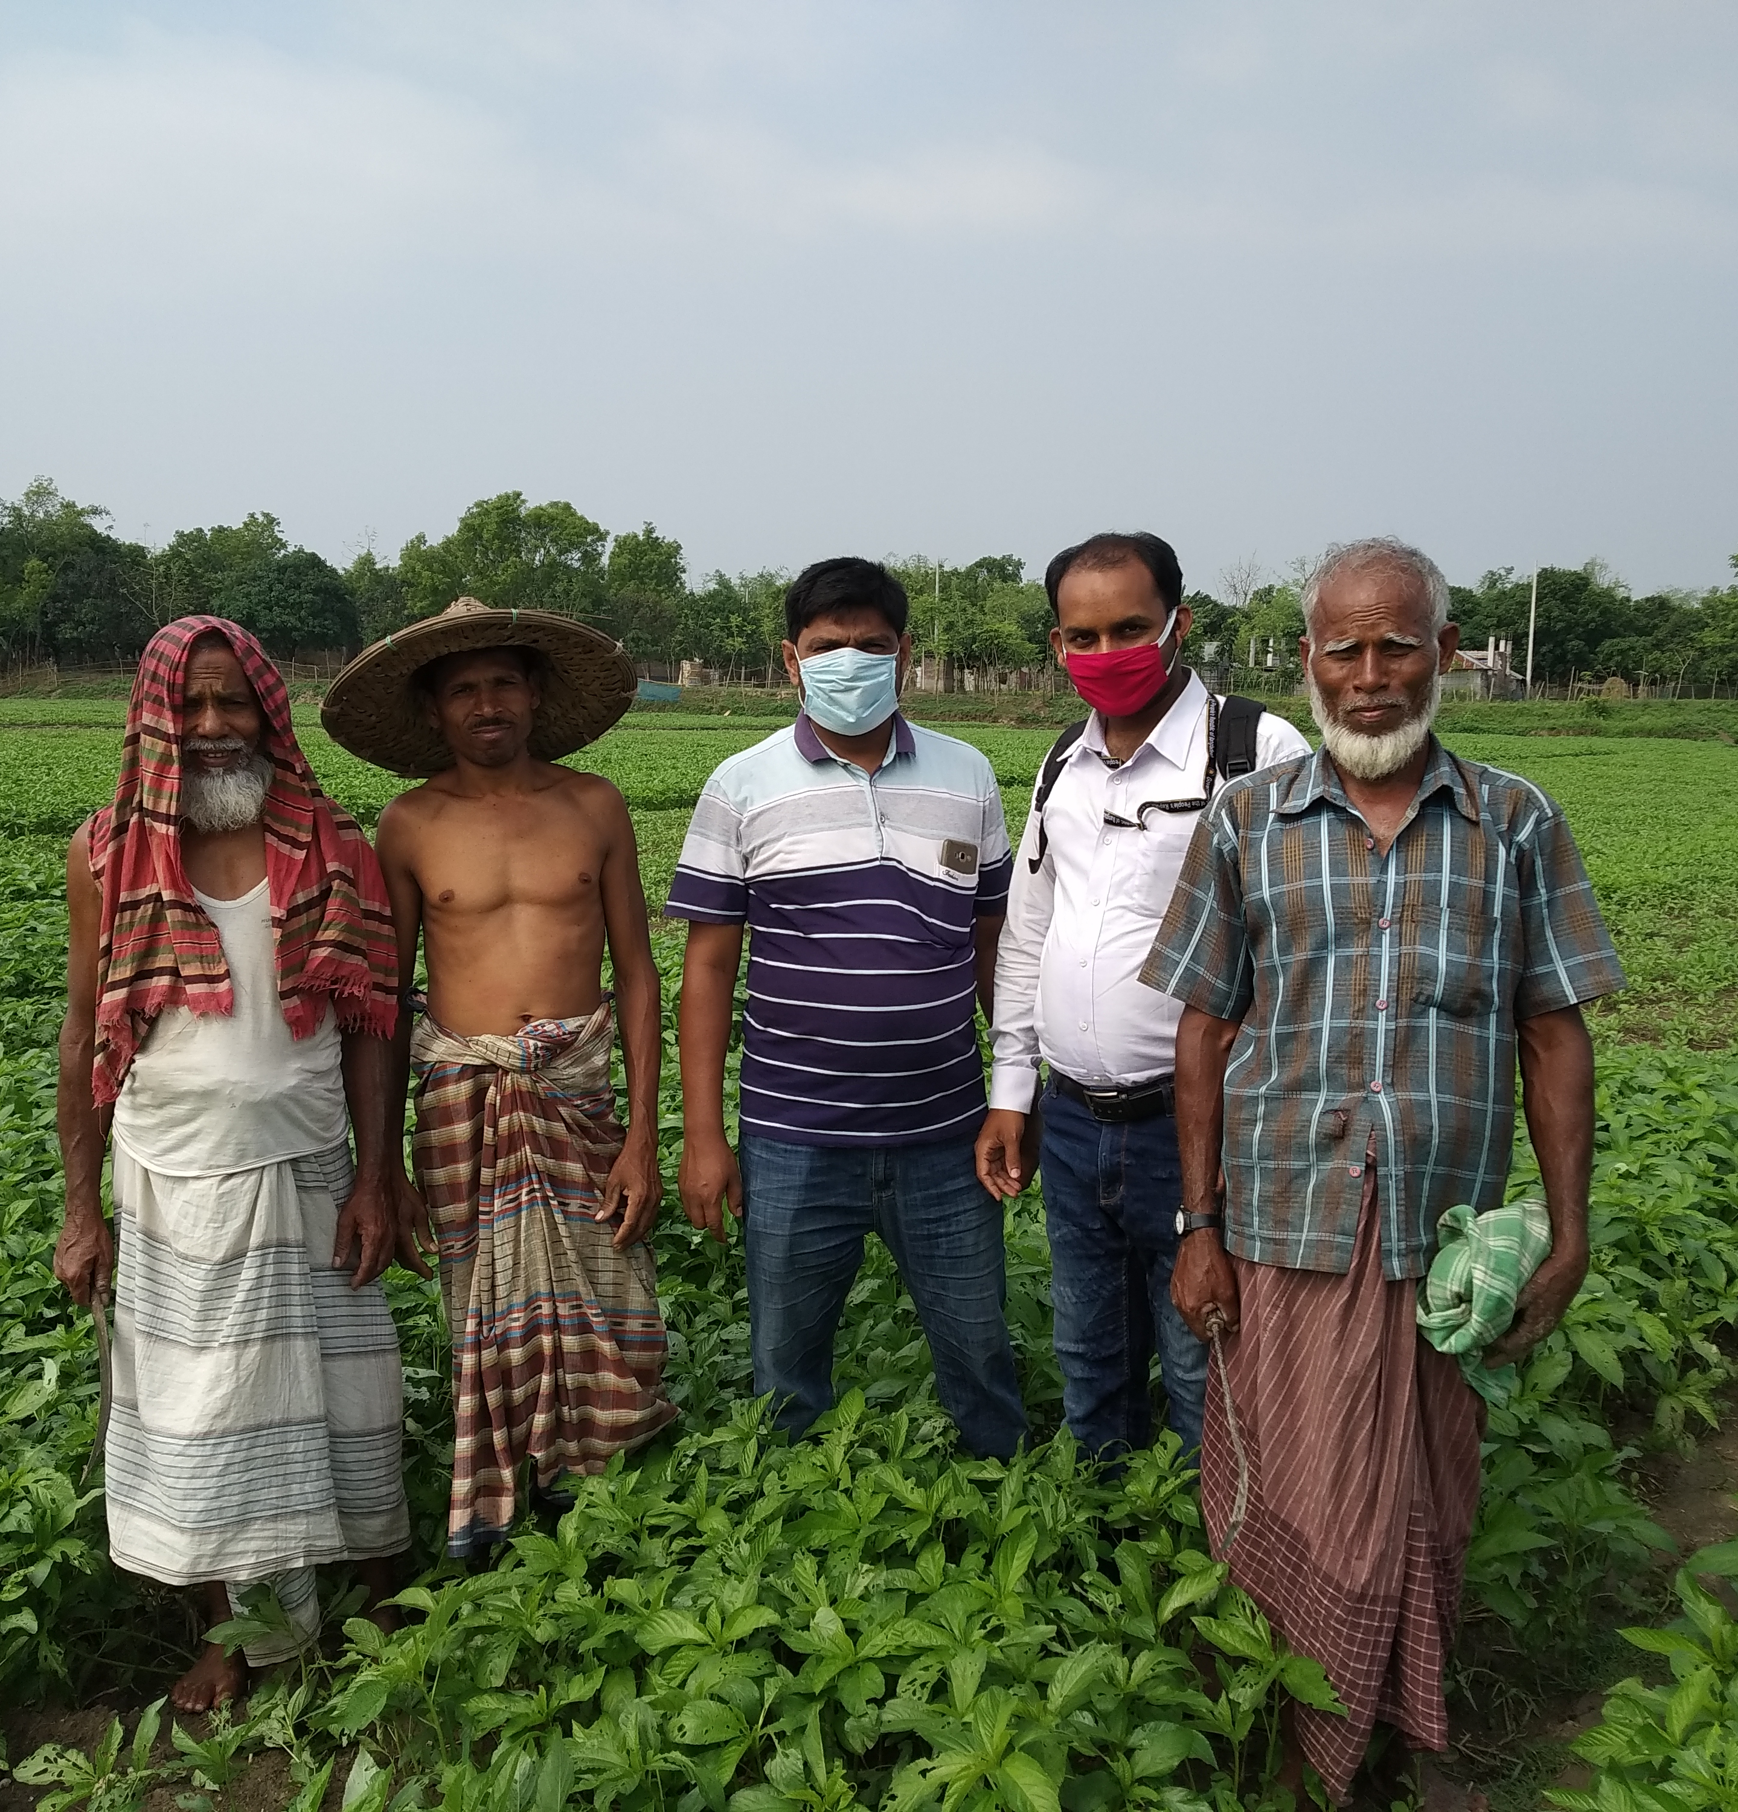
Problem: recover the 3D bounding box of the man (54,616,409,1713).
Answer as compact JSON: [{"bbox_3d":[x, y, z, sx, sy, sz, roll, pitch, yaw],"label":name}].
[{"bbox_3d":[-0.918,0.373,2.632,0.500,1.568,0.360,-2,8,-17],"label":"man"}]

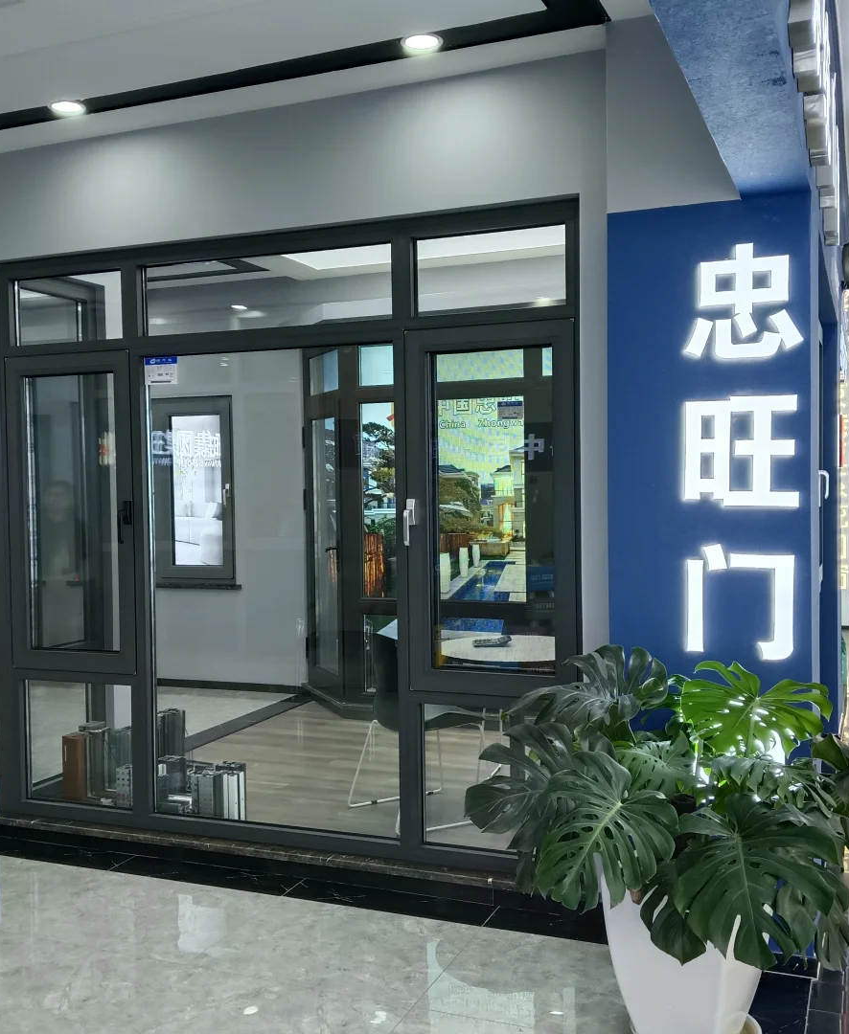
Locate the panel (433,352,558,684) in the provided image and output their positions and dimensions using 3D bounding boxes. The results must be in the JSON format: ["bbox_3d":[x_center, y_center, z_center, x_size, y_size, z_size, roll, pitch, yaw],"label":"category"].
[{"bbox_3d":[0.256,-0.017,3.818,0.452,1.188,0.030,0,2,21],"label":"panel"}]

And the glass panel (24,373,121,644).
[{"bbox_3d":[-1.530,-0.013,4.495,0.473,1.197,0.030,0,2,21],"label":"glass panel"}]

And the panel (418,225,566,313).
[{"bbox_3d":[0.241,-0.905,3.805,0.566,0.278,0.030,0,2,21],"label":"panel"}]

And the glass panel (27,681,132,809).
[{"bbox_3d":[-1.512,0.995,4.532,0.557,0.533,0.030,0,2,21],"label":"glass panel"}]

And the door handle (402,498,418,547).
[{"bbox_3d":[-0.055,0.020,3.893,0.040,0.175,0.060,0,2,21],"label":"door handle"}]

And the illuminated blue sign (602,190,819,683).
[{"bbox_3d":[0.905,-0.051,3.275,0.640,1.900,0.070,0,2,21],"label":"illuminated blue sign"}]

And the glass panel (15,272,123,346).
[{"bbox_3d":[-1.567,-0.910,4.552,0.570,0.285,0.030,0,2,21],"label":"glass panel"}]

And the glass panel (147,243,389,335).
[{"bbox_3d":[-0.641,-0.902,4.140,1.107,0.278,0.030,0,2,21],"label":"glass panel"}]

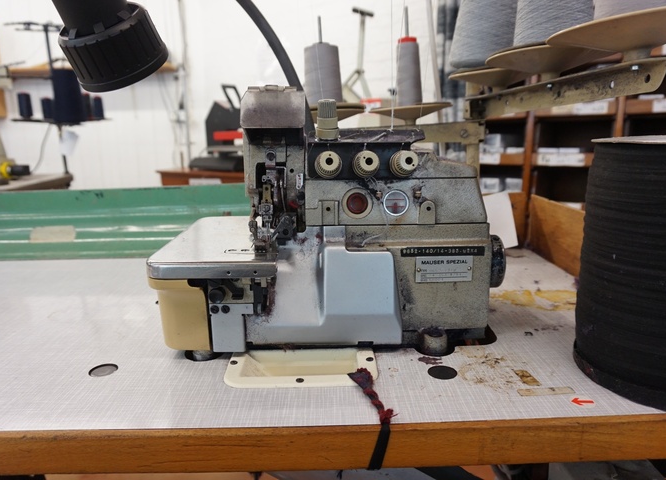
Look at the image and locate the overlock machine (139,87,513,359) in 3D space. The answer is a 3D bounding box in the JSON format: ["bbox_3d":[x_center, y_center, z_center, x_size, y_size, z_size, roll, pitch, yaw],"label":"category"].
[{"bbox_3d":[0.019,-0.042,0.573,0.385,0.265,0.245,-1,13,1],"label":"overlock machine"}]

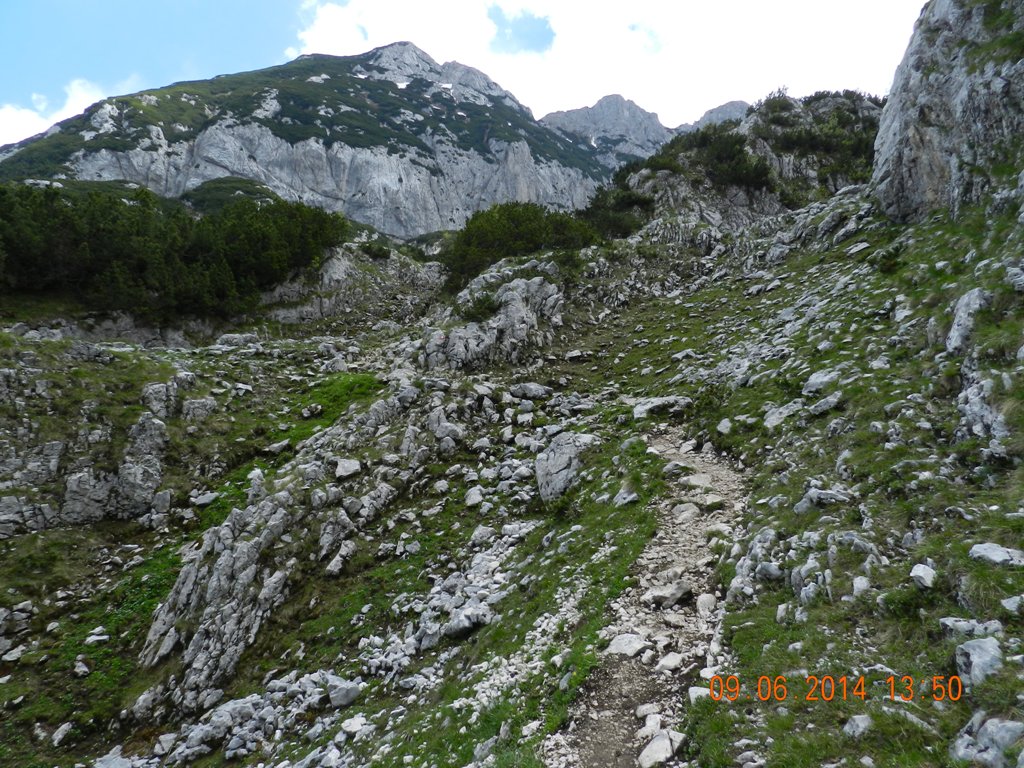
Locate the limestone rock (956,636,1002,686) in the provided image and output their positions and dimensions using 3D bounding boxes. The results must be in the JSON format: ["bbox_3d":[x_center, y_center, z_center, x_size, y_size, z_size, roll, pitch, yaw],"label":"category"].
[{"bbox_3d":[2.465,1.465,3.600,0.215,0.225,0.185,0,0,12],"label":"limestone rock"}]

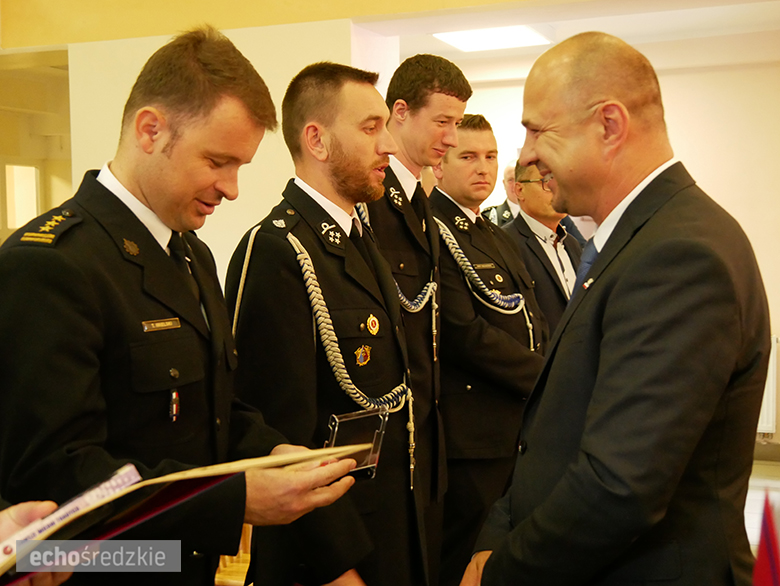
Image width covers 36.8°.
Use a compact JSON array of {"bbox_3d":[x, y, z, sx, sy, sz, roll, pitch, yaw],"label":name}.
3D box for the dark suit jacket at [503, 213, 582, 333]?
[{"bbox_3d":[0.490,0.110,3.770,0.310,0.750,0.530,3,5,43],"label":"dark suit jacket"}]

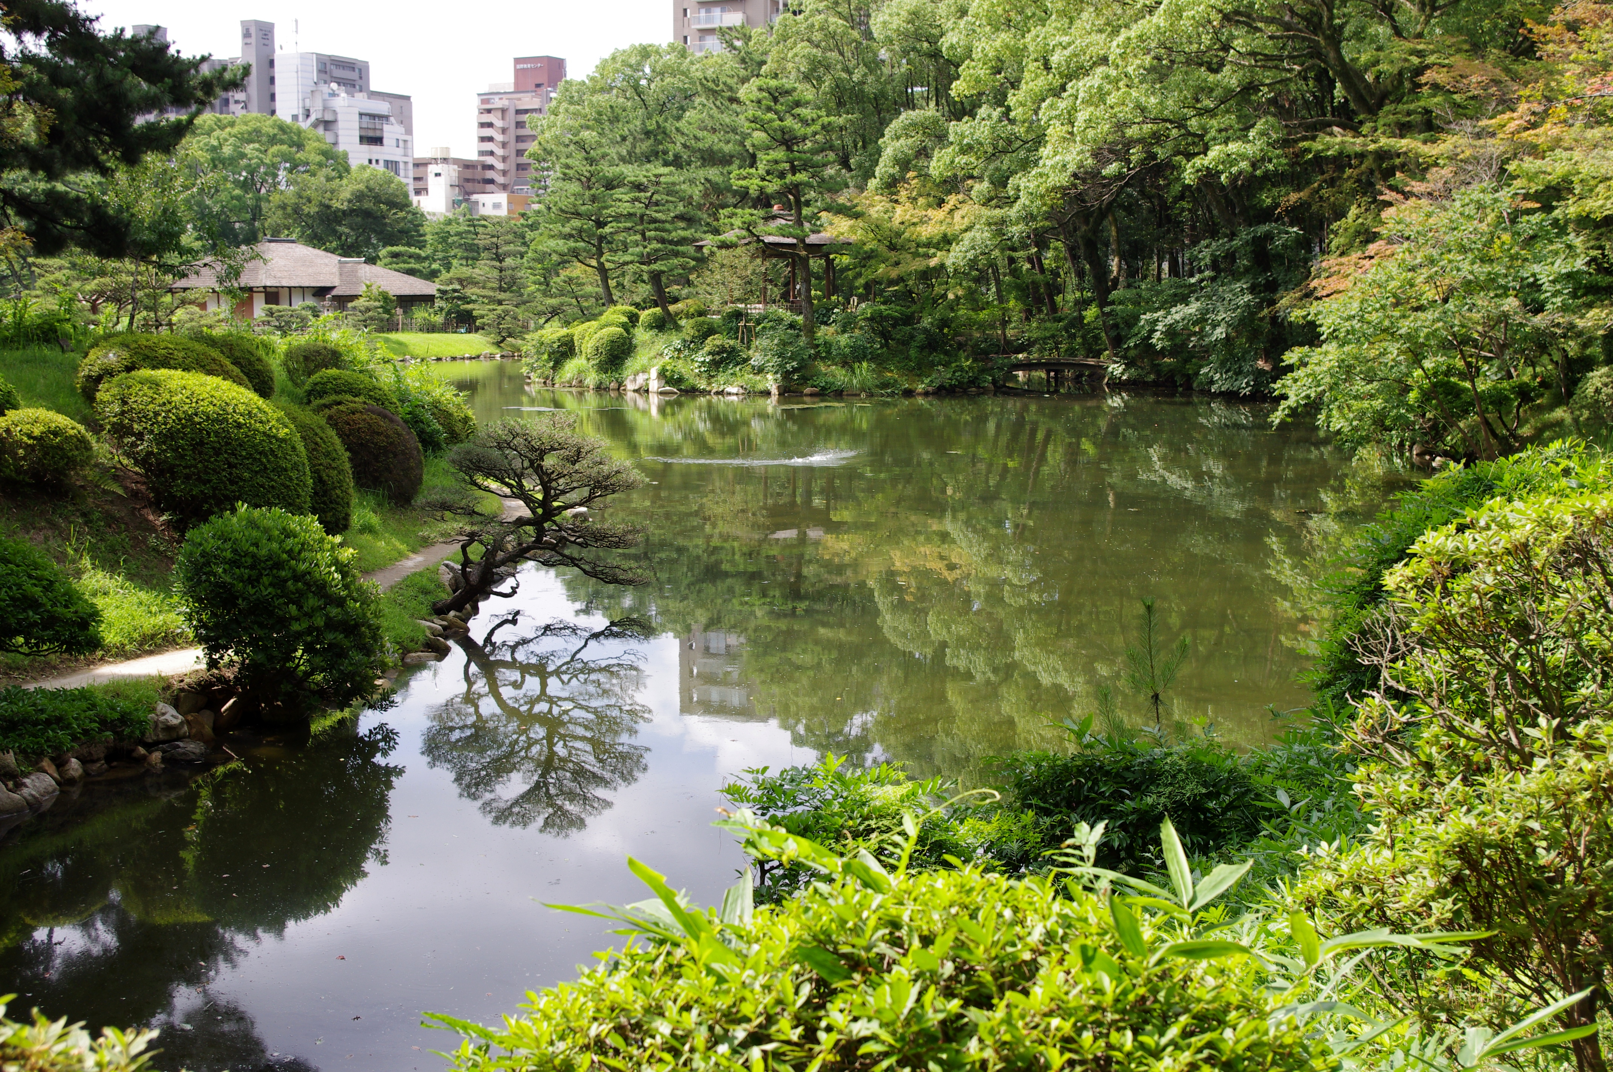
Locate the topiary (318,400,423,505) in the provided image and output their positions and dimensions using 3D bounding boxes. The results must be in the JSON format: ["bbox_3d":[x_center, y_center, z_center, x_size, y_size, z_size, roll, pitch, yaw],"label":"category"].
[{"bbox_3d":[-4.474,-0.856,19.200,1.100,1.080,1.100,-2,7,-13],"label":"topiary"}]

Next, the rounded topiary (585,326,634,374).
[{"bbox_3d":[-6.949,-6.530,65.800,1.650,1.680,1.600,-1,7,-6],"label":"rounded topiary"}]

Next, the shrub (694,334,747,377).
[{"bbox_3d":[-2.857,-6.098,63.600,1.720,1.400,1.600,0,7,-3],"label":"shrub"}]

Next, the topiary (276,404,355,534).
[{"bbox_3d":[-4.573,-0.617,17.200,1.100,1.180,1.150,-2,7,-15],"label":"topiary"}]

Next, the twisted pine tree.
[{"bbox_3d":[-2.797,-0.203,19.538,2.175,2.045,2.100,-1,8,-8],"label":"twisted pine tree"}]

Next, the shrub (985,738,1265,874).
[{"bbox_3d":[1.246,1.055,7.300,1.050,0.600,0.900,1,7,10],"label":"shrub"}]

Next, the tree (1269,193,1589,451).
[{"bbox_3d":[12.407,-4.141,36.975,5.800,5.248,5.500,2,8,18],"label":"tree"}]

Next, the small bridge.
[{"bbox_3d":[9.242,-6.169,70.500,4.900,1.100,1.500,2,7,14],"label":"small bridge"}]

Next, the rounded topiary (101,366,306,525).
[{"bbox_3d":[-5.075,-0.757,15.800,1.720,1.250,1.600,-2,7,-18],"label":"rounded topiary"}]

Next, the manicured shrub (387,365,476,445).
[{"bbox_3d":[-6.368,-2.239,31.979,1.480,1.414,1.500,-2,8,-11],"label":"manicured shrub"}]

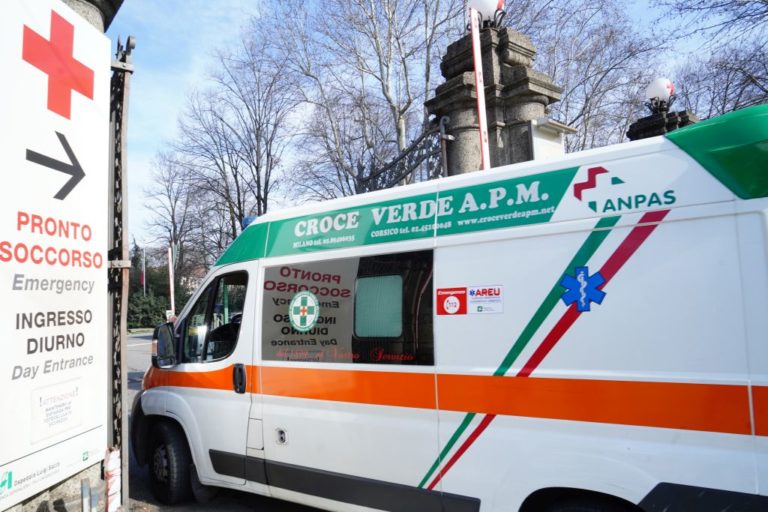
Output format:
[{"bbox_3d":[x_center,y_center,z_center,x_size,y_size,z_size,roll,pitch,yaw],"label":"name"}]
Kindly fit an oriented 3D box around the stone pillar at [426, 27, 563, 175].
[{"bbox_3d":[1.601,-0.320,6.855,1.600,4.960,1.480,2,-7,-37],"label":"stone pillar"}]

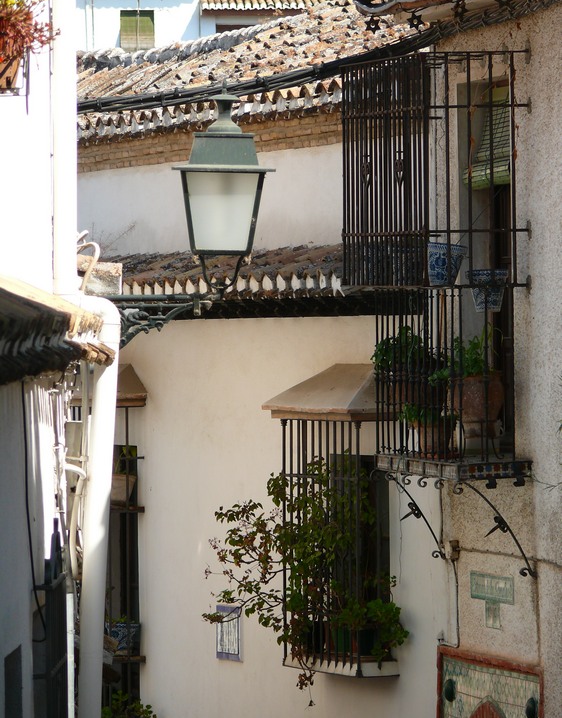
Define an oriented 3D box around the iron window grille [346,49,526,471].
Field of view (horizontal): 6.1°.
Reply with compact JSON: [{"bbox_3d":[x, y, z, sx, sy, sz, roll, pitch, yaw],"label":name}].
[{"bbox_3d":[0.854,-0.534,29.297,0.600,2.270,1.450,-1,1,-18],"label":"iron window grille"}]

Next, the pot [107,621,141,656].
[{"bbox_3d":[-1.036,1.848,35.000,0.215,0.215,0.215,-1,1,0],"label":"pot"}]

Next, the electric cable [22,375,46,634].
[{"bbox_3d":[-1.003,0.620,21.500,0.100,1.050,0.150,-1,1,0],"label":"electric cable"}]

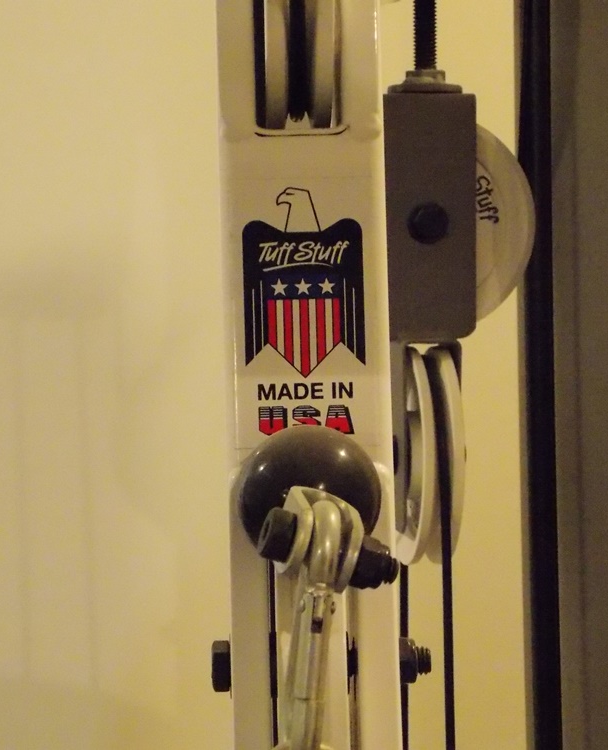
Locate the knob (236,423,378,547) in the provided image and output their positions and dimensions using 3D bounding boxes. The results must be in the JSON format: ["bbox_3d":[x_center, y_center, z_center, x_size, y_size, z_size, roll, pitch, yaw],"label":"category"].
[{"bbox_3d":[0.002,0.038,0.582,0.044,0.044,0.044,-1,5,0],"label":"knob"}]

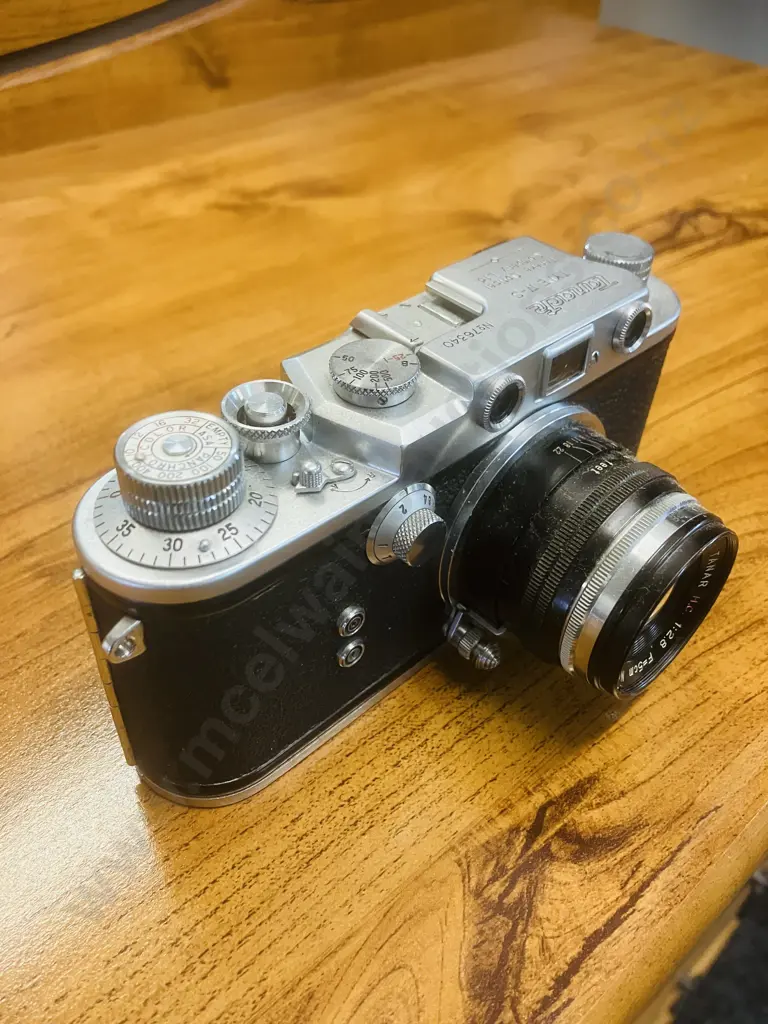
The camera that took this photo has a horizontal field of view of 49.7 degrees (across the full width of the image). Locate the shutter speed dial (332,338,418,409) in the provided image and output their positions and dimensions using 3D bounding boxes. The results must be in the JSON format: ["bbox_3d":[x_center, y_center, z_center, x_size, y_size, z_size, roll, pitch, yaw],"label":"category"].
[{"bbox_3d":[-0.002,-0.023,0.136,0.015,0.004,0.015,2,42,-1],"label":"shutter speed dial"}]

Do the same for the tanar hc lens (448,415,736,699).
[{"bbox_3d":[0.039,0.009,0.149,0.045,0.045,0.034,-30,51,-32],"label":"tanar hc lens"}]

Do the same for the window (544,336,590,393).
[{"bbox_3d":[0.032,-0.026,0.147,0.013,0.009,0.003,-30,51,-32],"label":"window"}]

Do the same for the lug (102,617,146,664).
[{"bbox_3d":[-0.036,0.018,0.115,0.002,0.007,0.006,32,49,29],"label":"lug"}]

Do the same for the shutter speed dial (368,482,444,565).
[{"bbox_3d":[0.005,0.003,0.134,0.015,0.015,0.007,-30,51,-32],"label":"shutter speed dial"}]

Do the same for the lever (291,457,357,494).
[{"bbox_3d":[-0.009,-0.006,0.124,0.010,0.004,0.004,-21,47,-24],"label":"lever"}]

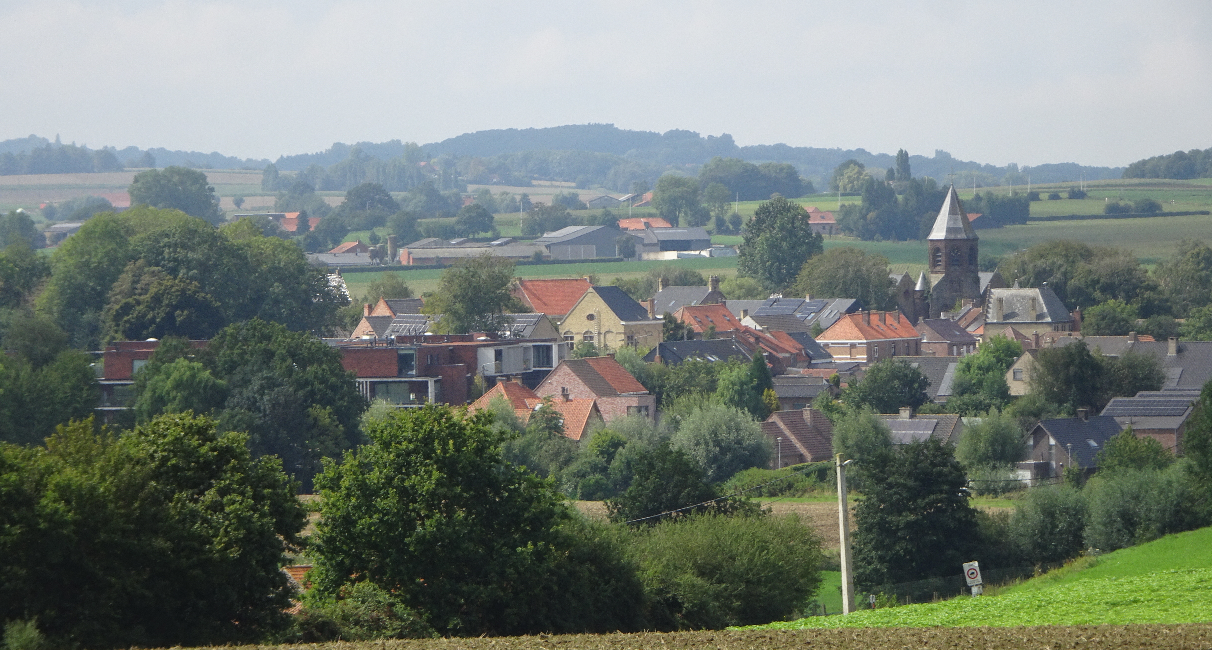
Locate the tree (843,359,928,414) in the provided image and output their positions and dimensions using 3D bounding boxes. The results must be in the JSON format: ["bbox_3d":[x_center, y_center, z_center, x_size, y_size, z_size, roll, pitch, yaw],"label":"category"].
[{"bbox_3d":[30.754,8.094,685.087,9.300,8.800,8.800,0,1,0],"label":"tree"}]

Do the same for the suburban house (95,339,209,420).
[{"bbox_3d":[-51.720,6.960,710.000,12.000,10.360,9.500,0,1,22],"label":"suburban house"}]

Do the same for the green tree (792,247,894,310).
[{"bbox_3d":[37.220,-5.810,980.000,16.000,12.950,15.000,-1,1,0],"label":"green tree"}]

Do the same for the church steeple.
[{"bbox_3d":[54.160,-10.242,970.000,8.000,23.000,8.000,-1,1,-7],"label":"church steeple"}]

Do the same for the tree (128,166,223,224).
[{"bbox_3d":[-110.292,-31.973,1600.225,24.309,17.500,24.309,-1,1,0],"label":"tree"}]

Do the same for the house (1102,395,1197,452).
[{"bbox_3d":[57.328,10.804,650.063,9.800,6.400,10.000,1,1,24],"label":"house"}]

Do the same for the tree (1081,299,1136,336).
[{"bbox_3d":[68.806,1.096,850.120,7.619,9.300,7.619,-1,1,0],"label":"tree"}]

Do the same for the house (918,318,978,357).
[{"bbox_3d":[48.200,3.260,900.082,8.000,8.300,9.200,1,1,26],"label":"house"}]

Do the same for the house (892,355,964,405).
[{"bbox_3d":[36.554,7.538,715.077,11.000,7.800,10.000,1,1,26],"label":"house"}]

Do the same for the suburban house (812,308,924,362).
[{"bbox_3d":[36.523,3.060,857.000,7.700,9.600,16.000,0,2,29],"label":"suburban house"}]

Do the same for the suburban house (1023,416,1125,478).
[{"bbox_3d":[46.166,12.551,612.065,9.200,6.600,12.500,1,1,34],"label":"suburban house"}]

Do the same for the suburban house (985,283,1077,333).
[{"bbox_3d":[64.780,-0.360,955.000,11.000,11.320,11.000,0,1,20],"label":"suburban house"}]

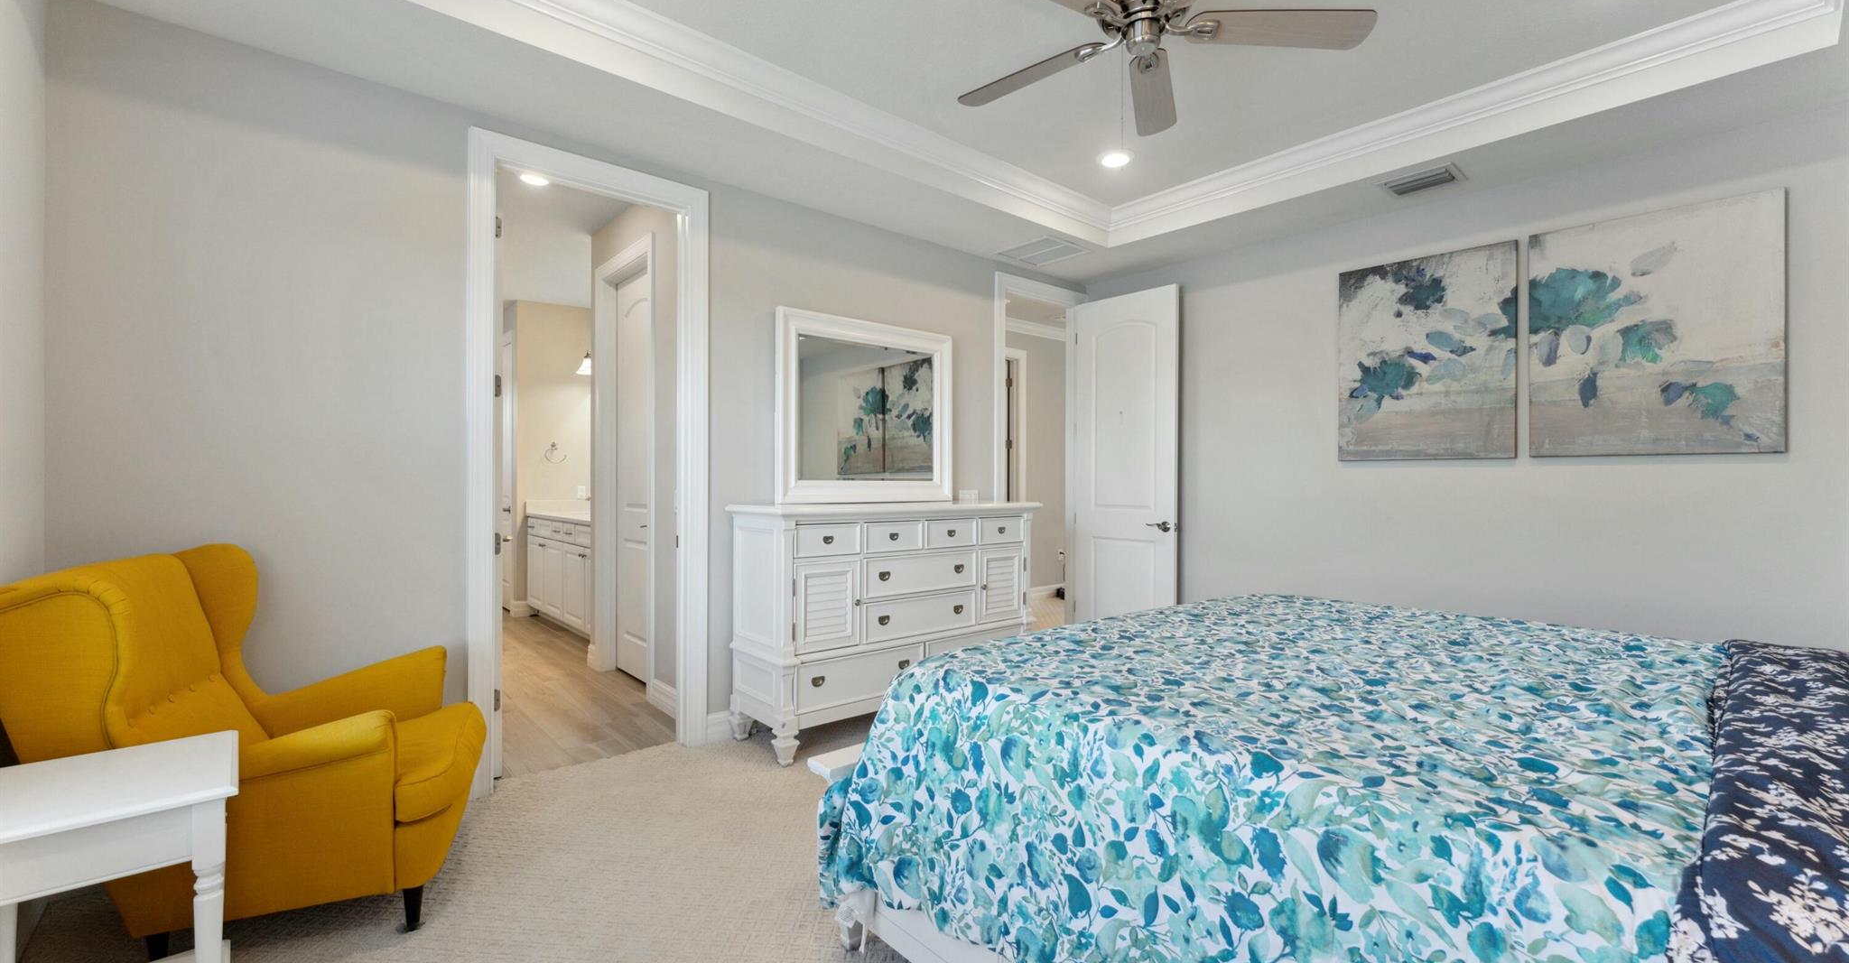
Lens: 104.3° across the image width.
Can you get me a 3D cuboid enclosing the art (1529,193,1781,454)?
[{"bbox_3d":[3.005,-0.609,2.997,0.037,1.000,0.749,0,0,-40],"label":"art"}]

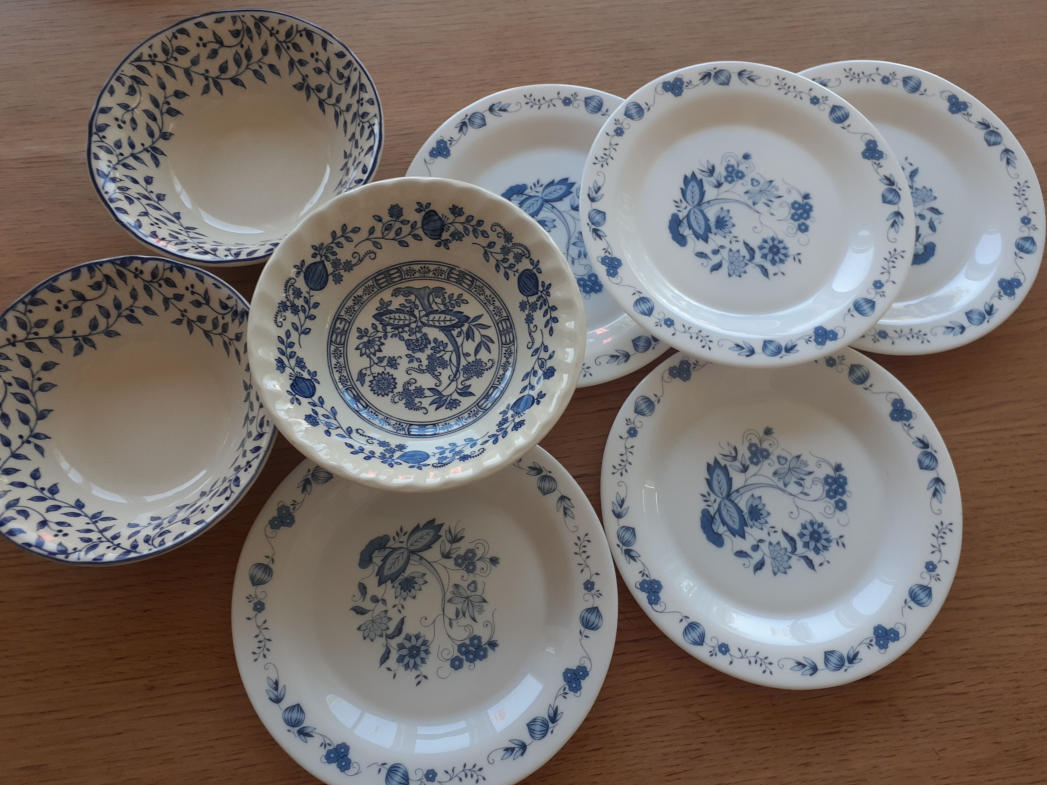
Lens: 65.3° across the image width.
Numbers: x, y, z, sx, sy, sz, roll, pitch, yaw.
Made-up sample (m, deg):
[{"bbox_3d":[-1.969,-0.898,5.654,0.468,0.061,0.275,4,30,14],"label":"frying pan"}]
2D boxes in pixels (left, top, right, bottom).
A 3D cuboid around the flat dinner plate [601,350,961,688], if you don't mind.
[{"bbox_3d":[0.137,0.057,0.440,0.193,0.017,0.193,1,74,-2],"label":"flat dinner plate"}]

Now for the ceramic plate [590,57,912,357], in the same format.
[{"bbox_3d":[0.127,-0.105,0.473,0.193,0.017,0.193,0,74,-2],"label":"ceramic plate"}]

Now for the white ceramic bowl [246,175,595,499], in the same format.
[{"bbox_3d":[-0.053,-0.027,0.427,0.167,0.043,0.167,0,73,-3],"label":"white ceramic bowl"}]

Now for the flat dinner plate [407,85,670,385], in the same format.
[{"bbox_3d":[0.020,-0.093,0.478,0.193,0.017,0.193,0,74,-2],"label":"flat dinner plate"}]

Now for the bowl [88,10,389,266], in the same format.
[{"bbox_3d":[-0.158,-0.137,0.470,0.159,0.047,0.159,0,74,-2],"label":"bowl"}]

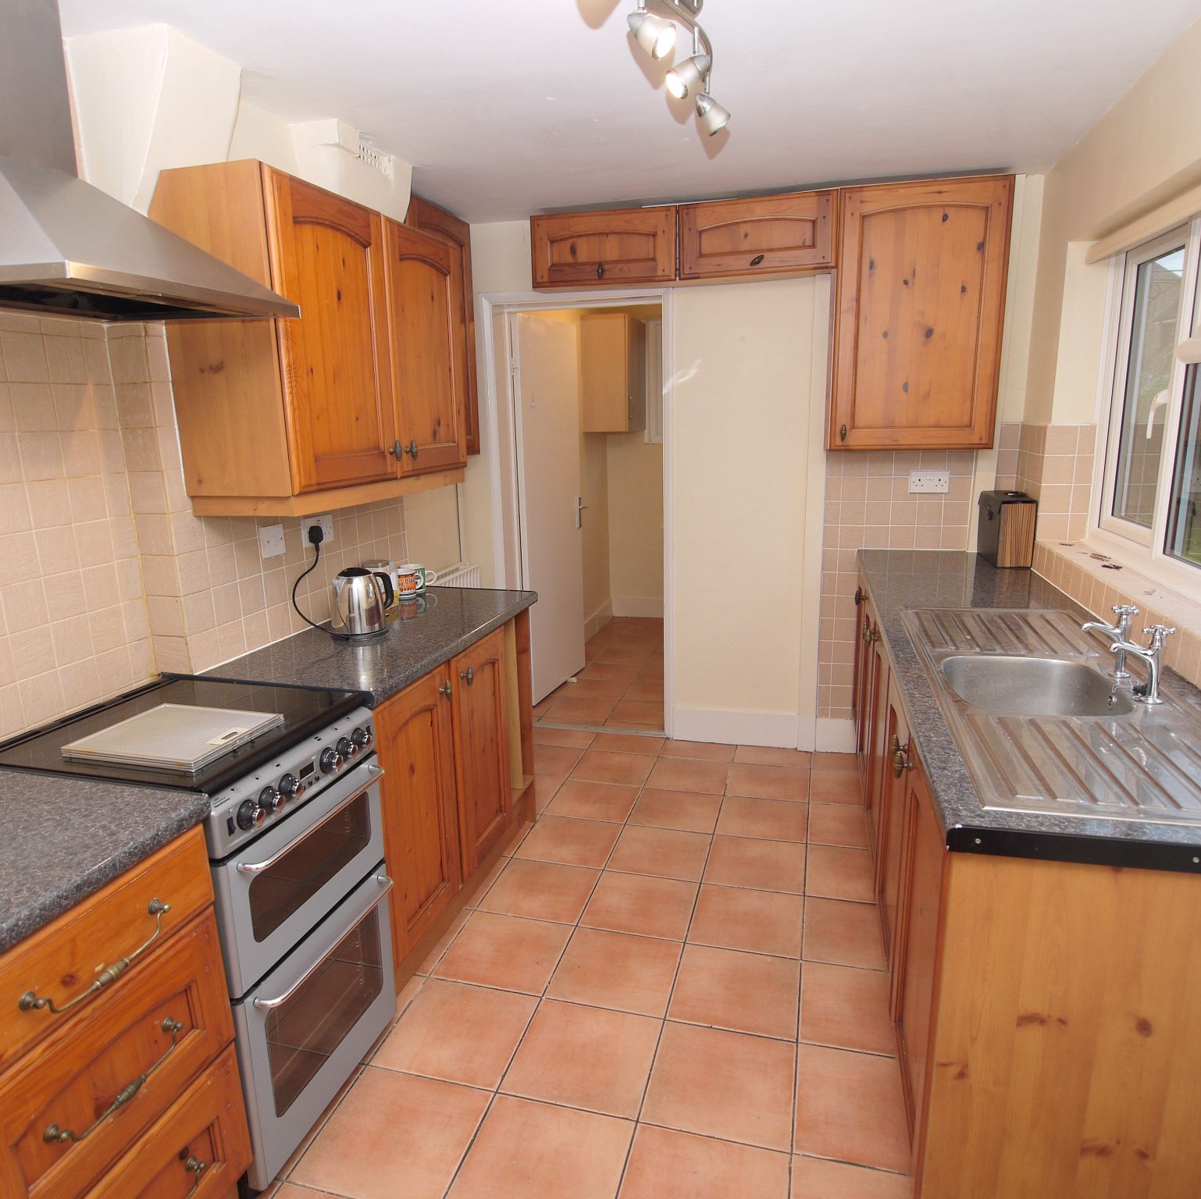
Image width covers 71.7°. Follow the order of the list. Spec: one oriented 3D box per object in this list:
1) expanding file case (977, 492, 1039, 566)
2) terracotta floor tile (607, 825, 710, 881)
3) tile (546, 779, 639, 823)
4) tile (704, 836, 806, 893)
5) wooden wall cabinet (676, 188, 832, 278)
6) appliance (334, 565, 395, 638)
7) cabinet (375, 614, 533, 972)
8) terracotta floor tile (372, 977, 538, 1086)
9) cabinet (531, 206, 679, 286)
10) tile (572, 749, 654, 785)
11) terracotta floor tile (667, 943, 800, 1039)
[{"bbox_3d":[1.547,-0.271,3.171,0.120,0.250,0.320,2,13,11],"label":"expanding file case"},{"bbox_3d":[0.214,0.899,2.949,0.328,0.010,0.328,3,13,15],"label":"terracotta floor tile"},{"bbox_3d":[-0.021,0.806,3.319,0.325,0.010,0.325,2,13,15],"label":"tile"},{"bbox_3d":[0.531,0.902,2.842,0.325,0.010,0.325,2,13,15],"label":"tile"},{"bbox_3d":[0.625,-1.411,3.295,0.596,0.280,0.220,2,13,15],"label":"wooden wall cabinet"},{"bbox_3d":[-0.727,0.002,2.517,0.195,0.200,0.160,-9,15,-31],"label":"appliance"},{"bbox_3d":[-0.649,0.525,2.659,0.530,0.810,1.050,3,14,16],"label":"cabinet"},{"bbox_3d":[-0.357,1.079,2.076,0.325,0.010,0.325,2,13,15],"label":"terracotta floor tile"},{"bbox_3d":[0.036,-1.429,3.435,0.600,0.280,0.235,3,13,15],"label":"cabinet"},{"bbox_3d":[0.059,0.741,3.644,0.328,0.010,0.328,3,13,15],"label":"tile"},{"bbox_3d":[0.368,1.052,2.248,0.327,0.010,0.327,2,13,15],"label":"terracotta floor tile"}]

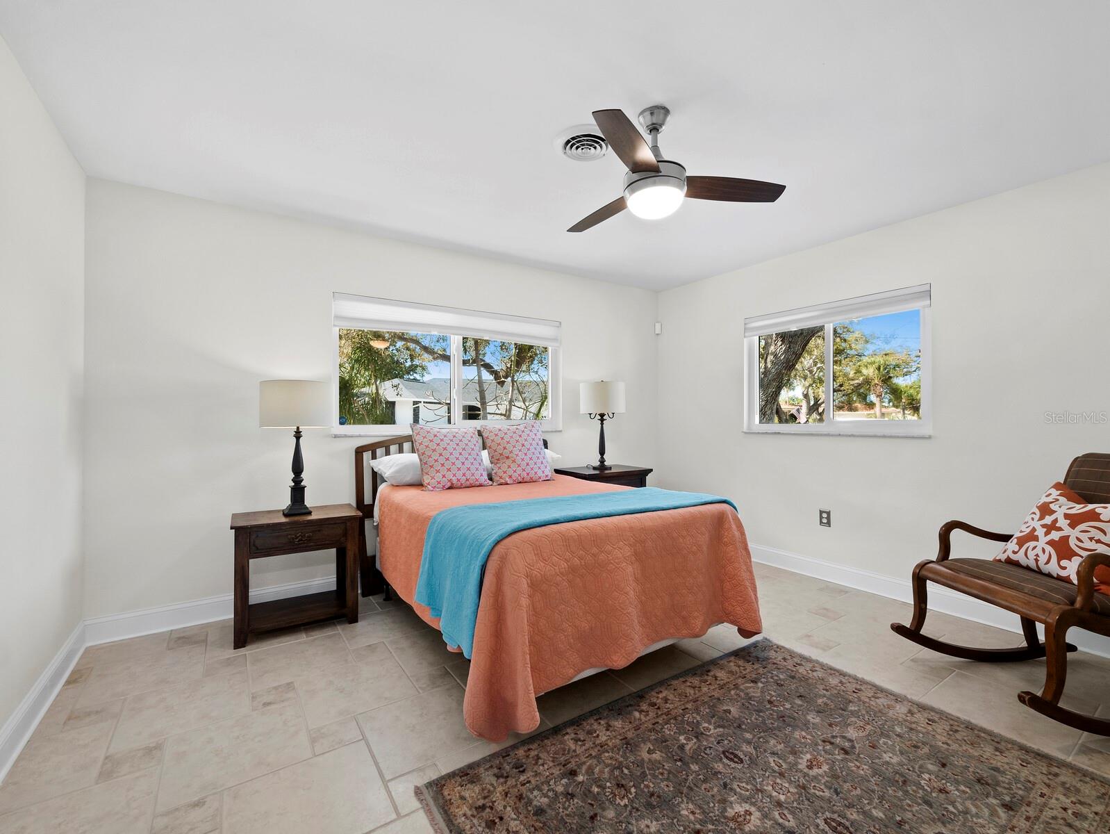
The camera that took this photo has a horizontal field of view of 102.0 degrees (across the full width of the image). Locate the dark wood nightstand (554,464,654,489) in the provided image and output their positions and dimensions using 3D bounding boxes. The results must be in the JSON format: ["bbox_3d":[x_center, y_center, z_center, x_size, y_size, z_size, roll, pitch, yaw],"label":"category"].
[{"bbox_3d":[0.427,0.832,3.936,0.685,0.751,0.454,0,0,-33],"label":"dark wood nightstand"}]

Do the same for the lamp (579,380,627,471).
[{"bbox_3d":[0.421,0.069,3.944,0.388,0.776,0.388,0,0,0],"label":"lamp"}]

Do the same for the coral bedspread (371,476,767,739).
[{"bbox_3d":[-0.083,0.805,2.645,1.492,0.685,1.814,0,0,-33],"label":"coral bedspread"}]

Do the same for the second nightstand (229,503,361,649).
[{"bbox_3d":[-1.508,0.891,2.633,0.630,0.637,0.403,0,0,-33],"label":"second nightstand"}]

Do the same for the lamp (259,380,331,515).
[{"bbox_3d":[-1.531,0.178,2.672,0.366,0.788,0.366,0,0,-33],"label":"lamp"}]

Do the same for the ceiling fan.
[{"bbox_3d":[0.454,-1.053,1.880,1.008,0.433,1.038,0,0,0],"label":"ceiling fan"}]

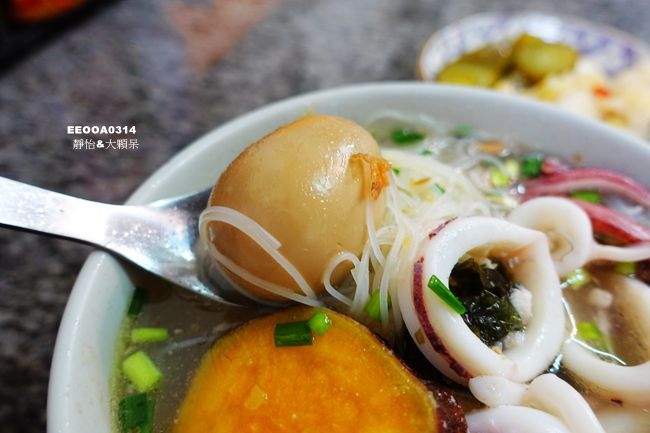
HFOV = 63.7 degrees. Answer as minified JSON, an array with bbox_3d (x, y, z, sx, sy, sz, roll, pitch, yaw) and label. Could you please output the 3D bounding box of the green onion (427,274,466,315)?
[{"bbox_3d":[0.032,0.021,0.139,0.002,0.001,0.012,-38,63,-12],"label":"green onion"}]

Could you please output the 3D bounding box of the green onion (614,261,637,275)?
[{"bbox_3d":[0.089,0.015,0.155,0.006,0.003,0.004,0,46,3],"label":"green onion"}]

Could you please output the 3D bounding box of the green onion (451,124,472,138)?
[{"bbox_3d":[0.053,-0.033,0.204,0.007,0.004,0.004,-7,46,-3],"label":"green onion"}]

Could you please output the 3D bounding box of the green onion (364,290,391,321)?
[{"bbox_3d":[0.015,0.025,0.146,0.005,0.004,0.009,13,48,16],"label":"green onion"}]

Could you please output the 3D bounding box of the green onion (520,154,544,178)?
[{"bbox_3d":[0.074,-0.018,0.187,0.006,0.006,0.006,0,46,4],"label":"green onion"}]

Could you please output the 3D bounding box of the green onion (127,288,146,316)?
[{"bbox_3d":[-0.055,0.025,0.154,0.004,0.004,0.008,7,46,11],"label":"green onion"}]

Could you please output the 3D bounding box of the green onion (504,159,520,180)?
[{"bbox_3d":[0.067,-0.017,0.186,0.005,0.004,0.007,4,46,8],"label":"green onion"}]

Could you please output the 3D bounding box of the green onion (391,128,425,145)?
[{"bbox_3d":[0.032,-0.031,0.204,0.012,0.005,0.005,4,46,7],"label":"green onion"}]

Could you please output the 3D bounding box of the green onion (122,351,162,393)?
[{"bbox_3d":[-0.048,0.041,0.138,0.006,0.005,0.010,-35,53,-27],"label":"green onion"}]

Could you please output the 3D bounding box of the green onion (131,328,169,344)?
[{"bbox_3d":[-0.049,0.033,0.146,0.010,0.003,0.003,-6,46,-2],"label":"green onion"}]

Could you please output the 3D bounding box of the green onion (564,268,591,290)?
[{"bbox_3d":[0.074,0.018,0.152,0.008,0.004,0.004,-24,49,-19],"label":"green onion"}]

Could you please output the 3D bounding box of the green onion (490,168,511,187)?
[{"bbox_3d":[0.062,-0.013,0.183,0.005,0.004,0.006,-27,50,-22],"label":"green onion"}]

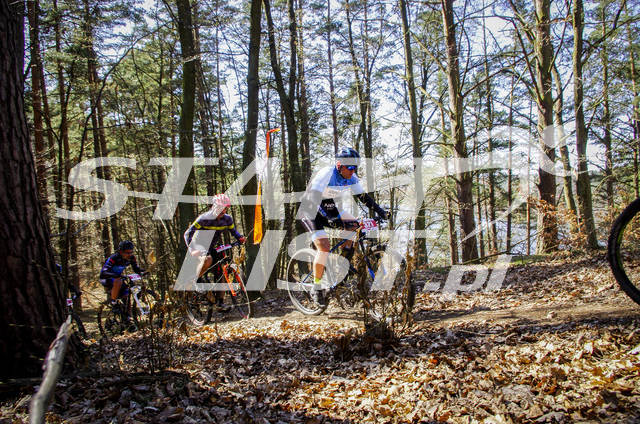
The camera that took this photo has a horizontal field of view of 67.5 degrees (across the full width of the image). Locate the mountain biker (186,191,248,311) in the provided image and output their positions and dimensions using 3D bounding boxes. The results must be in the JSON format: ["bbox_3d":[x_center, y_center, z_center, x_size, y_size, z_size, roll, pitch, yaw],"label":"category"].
[{"bbox_3d":[-1.380,0.535,6.380,0.660,1.540,0.800,0,-1,-40],"label":"mountain biker"}]

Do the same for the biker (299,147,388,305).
[{"bbox_3d":[0.230,0.160,4.760,0.660,1.570,0.820,0,-1,-40],"label":"biker"}]

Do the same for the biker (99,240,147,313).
[{"bbox_3d":[-3.260,1.170,7.950,0.920,1.400,0.580,-7,-1,38],"label":"biker"}]

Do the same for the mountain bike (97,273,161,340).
[{"bbox_3d":[-3.190,1.570,7.950,1.820,1.050,0.680,-14,-5,37],"label":"mountain bike"}]

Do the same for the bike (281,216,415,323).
[{"bbox_3d":[0.230,0.550,4.740,0.680,1.040,1.760,0,-6,-41],"label":"bike"}]

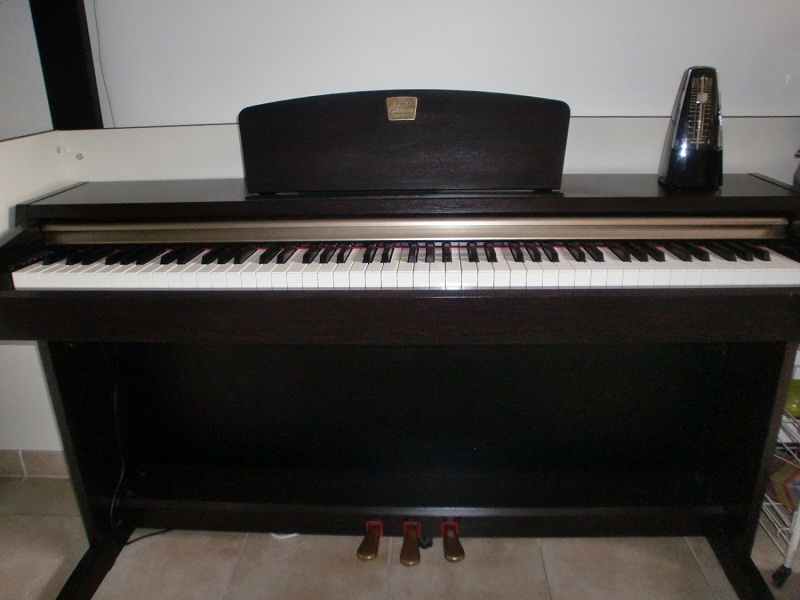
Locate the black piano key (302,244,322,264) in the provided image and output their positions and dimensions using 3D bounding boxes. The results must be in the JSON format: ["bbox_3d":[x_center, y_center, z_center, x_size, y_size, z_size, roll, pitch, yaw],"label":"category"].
[{"bbox_3d":[-0.142,-0.075,1.047,0.013,0.012,0.092,0,18,3],"label":"black piano key"}]

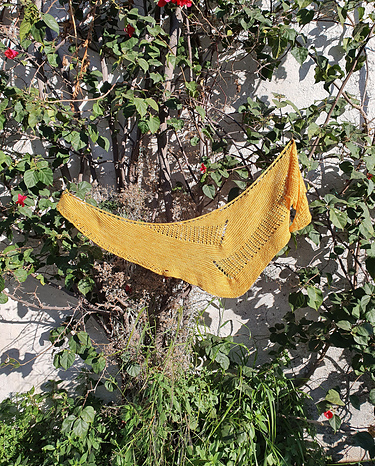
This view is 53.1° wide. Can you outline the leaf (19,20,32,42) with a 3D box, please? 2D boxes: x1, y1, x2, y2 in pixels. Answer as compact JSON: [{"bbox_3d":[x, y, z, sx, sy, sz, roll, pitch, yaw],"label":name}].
[{"bbox_3d":[-0.798,-0.998,1.850,0.069,0.108,0.035,1,4,10],"label":"leaf"}]

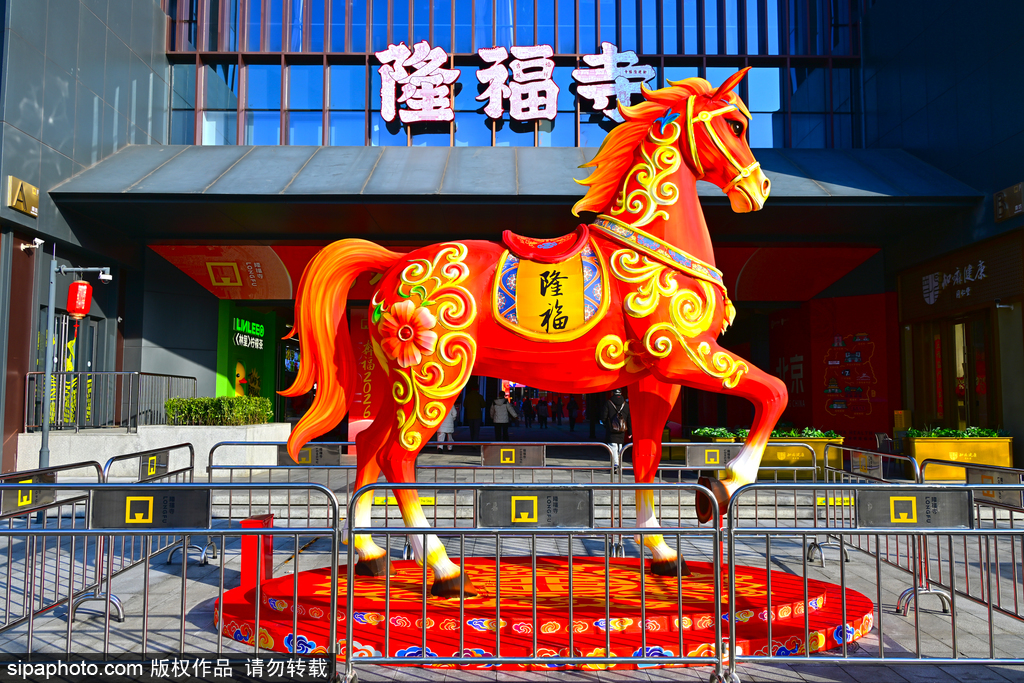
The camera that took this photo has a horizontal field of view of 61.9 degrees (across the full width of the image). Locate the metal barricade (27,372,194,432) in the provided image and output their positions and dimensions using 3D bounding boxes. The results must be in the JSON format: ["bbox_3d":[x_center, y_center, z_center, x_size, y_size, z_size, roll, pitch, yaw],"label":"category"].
[{"bbox_3d":[-8.078,1.265,17.423,2.119,1.141,2.737,0,-5,0],"label":"metal barricade"}]

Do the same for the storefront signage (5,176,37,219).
[{"bbox_3d":[-8.655,-2.554,15.139,0.070,0.527,0.828,0,-5,0],"label":"storefront signage"}]

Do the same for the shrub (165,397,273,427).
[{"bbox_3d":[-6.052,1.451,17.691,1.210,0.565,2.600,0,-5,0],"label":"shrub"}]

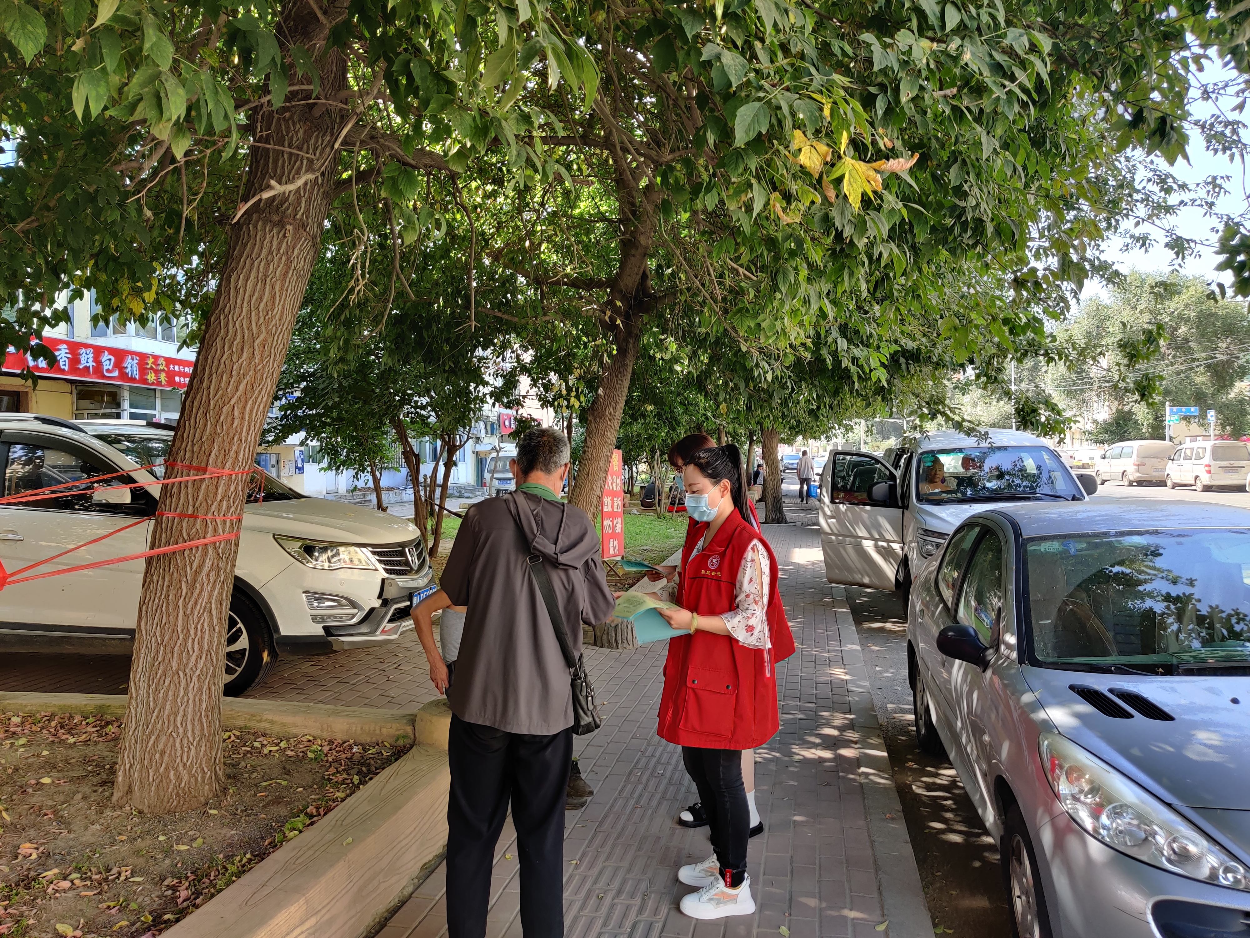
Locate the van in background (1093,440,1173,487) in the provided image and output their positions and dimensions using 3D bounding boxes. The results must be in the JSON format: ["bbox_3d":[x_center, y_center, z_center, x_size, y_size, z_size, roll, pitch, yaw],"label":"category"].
[{"bbox_3d":[22.600,-0.200,43.300,1.830,1.970,4.900,0,1,6],"label":"van in background"}]

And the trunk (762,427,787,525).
[{"bbox_3d":[3.421,0.168,22.400,0.550,2.250,0.500,0,1,0],"label":"trunk"}]

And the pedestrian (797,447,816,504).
[{"bbox_3d":[5.800,0.235,31.300,0.560,1.710,0.420,0,1,9],"label":"pedestrian"}]

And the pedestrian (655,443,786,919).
[{"bbox_3d":[0.337,0.714,3.420,0.440,1.610,0.480,0,1,-18],"label":"pedestrian"}]

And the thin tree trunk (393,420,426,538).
[{"bbox_3d":[-3.004,0.238,13.600,0.470,1.800,0.350,0,1,0],"label":"thin tree trunk"}]

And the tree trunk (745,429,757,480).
[{"bbox_3d":[4.651,-0.415,36.000,0.400,2.100,0.360,0,1,0],"label":"tree trunk"}]

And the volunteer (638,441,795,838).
[{"bbox_3d":[0.381,0.675,4.070,0.600,1.650,0.500,0,1,-8],"label":"volunteer"}]

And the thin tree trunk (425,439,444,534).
[{"bbox_3d":[-3.292,0.296,16.900,0.320,1.670,0.270,0,1,0],"label":"thin tree trunk"}]

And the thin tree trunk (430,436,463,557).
[{"bbox_3d":[-2.493,0.388,13.600,0.430,1.690,0.330,0,1,0],"label":"thin tree trunk"}]

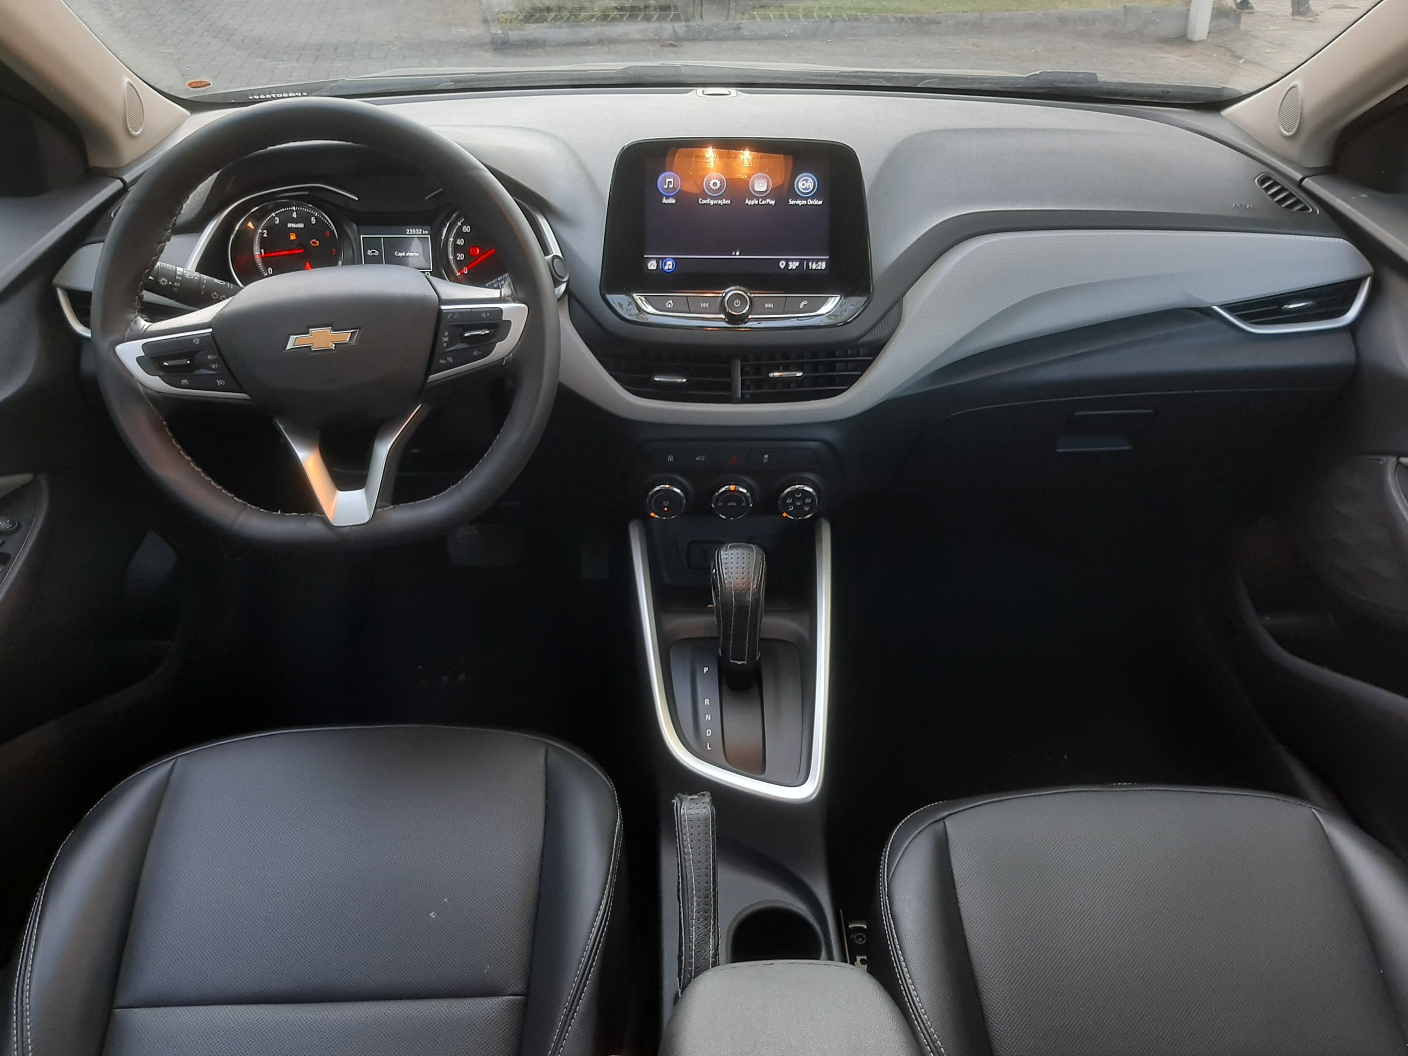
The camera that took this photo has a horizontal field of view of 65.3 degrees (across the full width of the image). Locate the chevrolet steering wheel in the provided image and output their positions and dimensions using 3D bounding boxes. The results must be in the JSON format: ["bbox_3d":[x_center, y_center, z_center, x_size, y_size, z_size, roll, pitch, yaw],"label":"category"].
[{"bbox_3d":[-0.303,-0.163,0.903,0.370,0.358,0.100,-6,9,-3],"label":"chevrolet steering wheel"}]

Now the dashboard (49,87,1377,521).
[{"bbox_3d":[0.020,-0.266,1.229,1.400,0.390,0.460,-1,31,-2],"label":"dashboard"}]

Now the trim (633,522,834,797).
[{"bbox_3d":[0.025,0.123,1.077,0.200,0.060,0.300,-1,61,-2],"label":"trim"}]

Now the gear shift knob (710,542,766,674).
[{"bbox_3d":[0.033,0.074,1.045,0.050,0.120,0.055,-1,19,-2],"label":"gear shift knob"}]

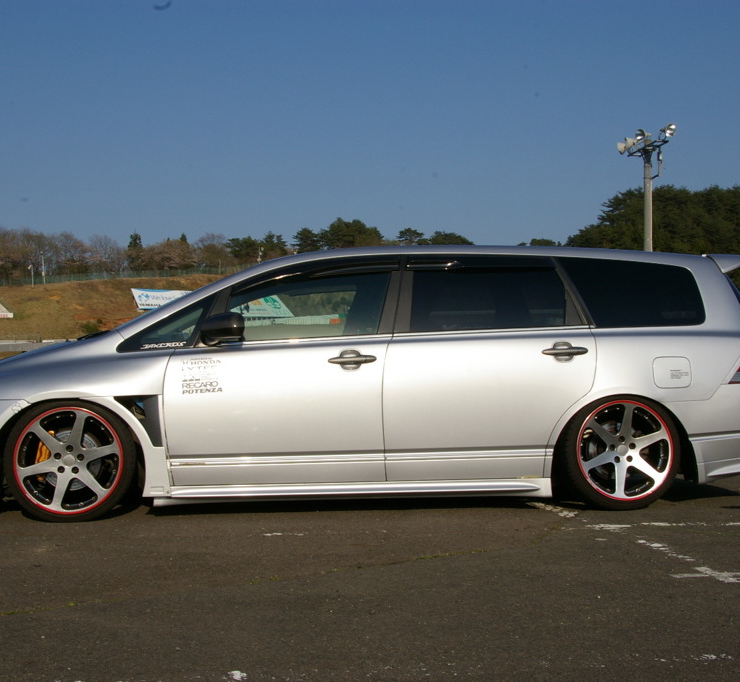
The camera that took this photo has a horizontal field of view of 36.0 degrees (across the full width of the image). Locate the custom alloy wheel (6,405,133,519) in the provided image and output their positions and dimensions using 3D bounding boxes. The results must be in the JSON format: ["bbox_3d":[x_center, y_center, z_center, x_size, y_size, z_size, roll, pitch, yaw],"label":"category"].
[{"bbox_3d":[-1.479,0.590,5.654,0.625,0.615,0.230,0,-1,-8],"label":"custom alloy wheel"}]

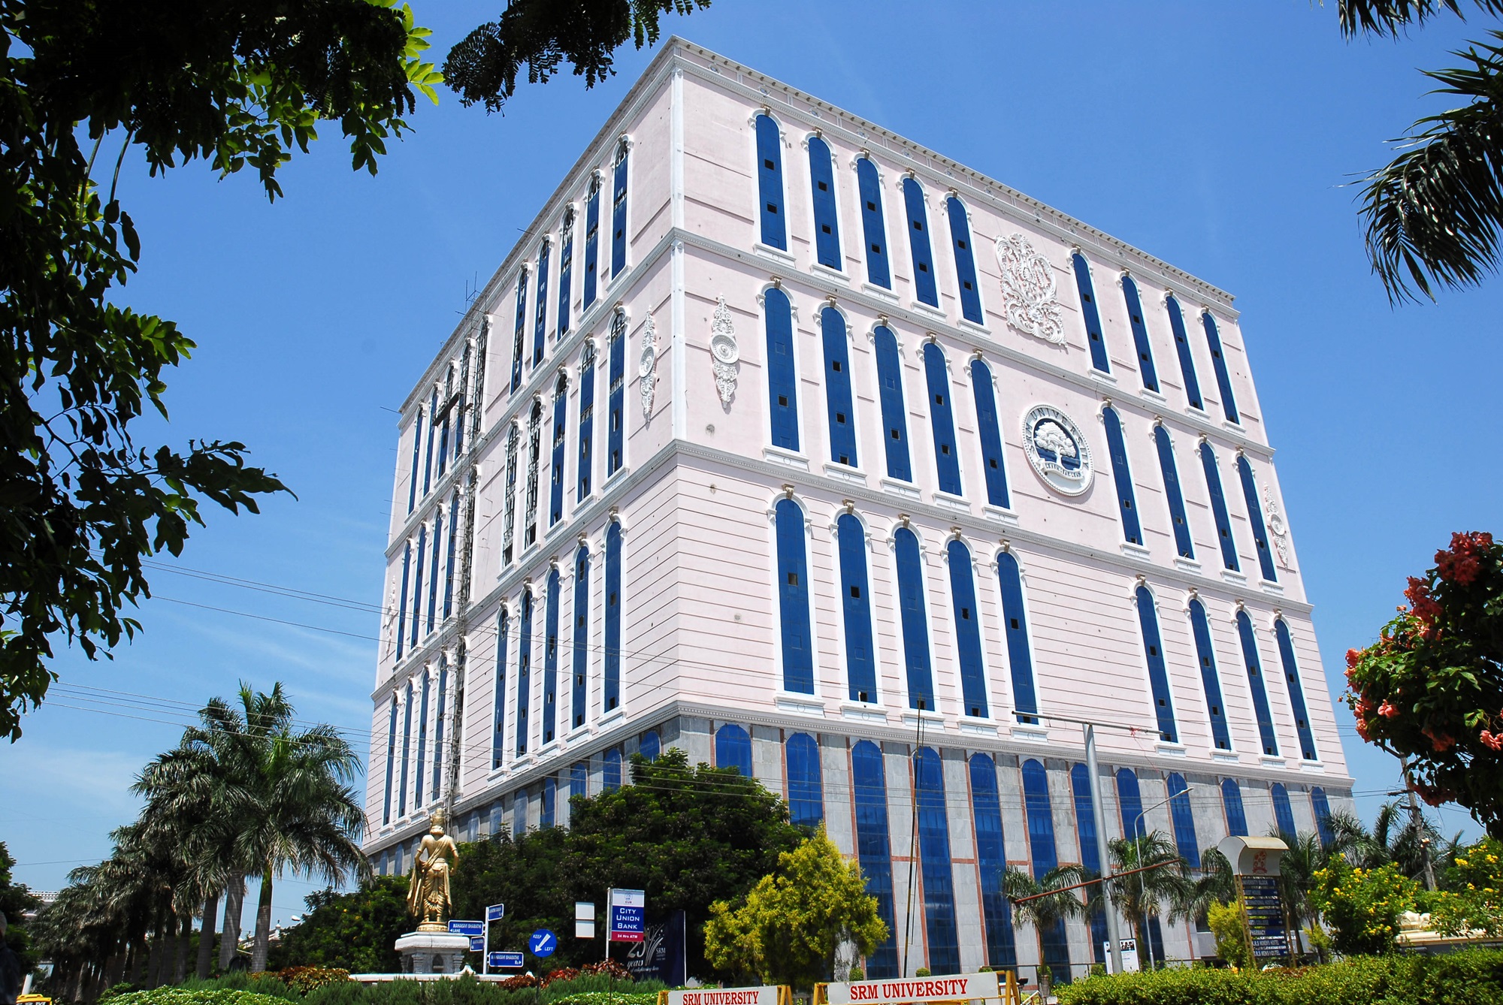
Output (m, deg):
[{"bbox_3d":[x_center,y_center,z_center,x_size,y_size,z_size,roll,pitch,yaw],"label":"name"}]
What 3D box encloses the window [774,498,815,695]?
[{"bbox_3d":[2.299,4.967,61.710,1.796,11.188,0.300,13,-29,-30],"label":"window"}]

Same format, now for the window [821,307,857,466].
[{"bbox_3d":[5.318,-7.349,68.896,1.880,11.080,0.300,13,-29,-31],"label":"window"}]

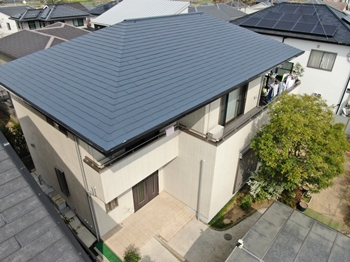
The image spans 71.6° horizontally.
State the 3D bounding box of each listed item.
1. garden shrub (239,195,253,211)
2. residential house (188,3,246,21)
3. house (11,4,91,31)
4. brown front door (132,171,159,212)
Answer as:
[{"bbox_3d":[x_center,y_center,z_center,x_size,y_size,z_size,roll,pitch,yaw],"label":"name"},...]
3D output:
[{"bbox_3d":[3.354,3.356,11.512,0.700,0.700,0.720,0,30,0],"label":"garden shrub"},{"bbox_3d":[6.333,-18.170,43.087,10.500,7.400,12.000,20,35,31],"label":"residential house"},{"bbox_3d":[-19.318,-16.060,39.063,9.200,7.400,12.200,18,34,28],"label":"house"},{"bbox_3d":[-1.310,2.477,10.999,0.120,2.240,1.570,24,37,35],"label":"brown front door"}]

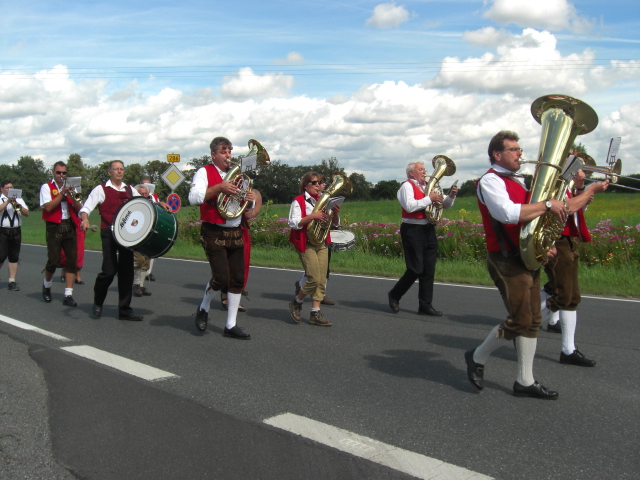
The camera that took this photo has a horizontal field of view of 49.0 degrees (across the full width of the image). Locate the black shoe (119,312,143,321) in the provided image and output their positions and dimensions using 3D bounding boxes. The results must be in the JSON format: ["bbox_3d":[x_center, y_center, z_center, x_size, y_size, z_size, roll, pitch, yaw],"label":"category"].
[{"bbox_3d":[-2.071,0.833,7.700,0.300,0.110,0.105,1,3,33],"label":"black shoe"}]

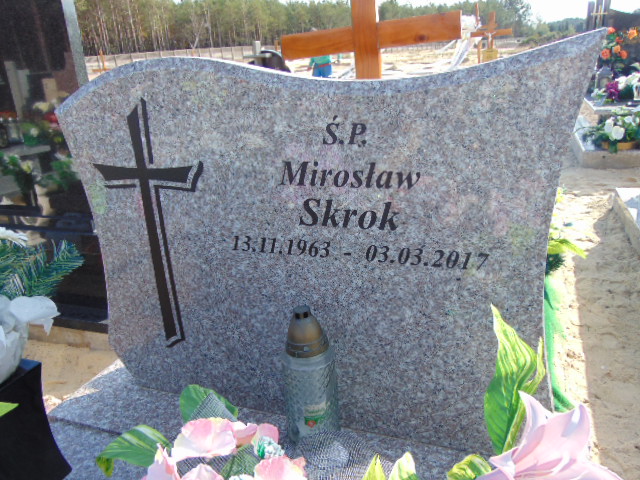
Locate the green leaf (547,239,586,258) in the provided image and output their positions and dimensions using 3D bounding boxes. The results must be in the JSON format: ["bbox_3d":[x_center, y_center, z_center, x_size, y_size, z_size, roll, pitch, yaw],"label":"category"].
[{"bbox_3d":[0.952,0.033,2.150,0.160,0.070,0.100,2,21,16],"label":"green leaf"}]

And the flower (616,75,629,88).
[{"bbox_3d":[2.890,-1.514,5.300,0.115,0.120,0.100,6,22,26],"label":"flower"}]

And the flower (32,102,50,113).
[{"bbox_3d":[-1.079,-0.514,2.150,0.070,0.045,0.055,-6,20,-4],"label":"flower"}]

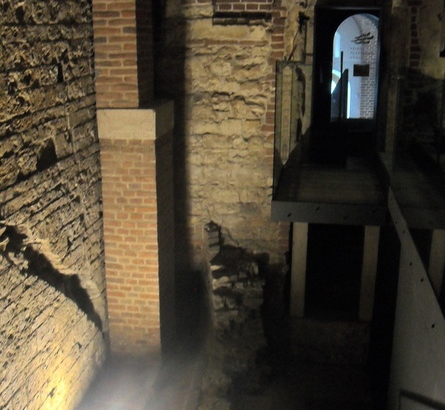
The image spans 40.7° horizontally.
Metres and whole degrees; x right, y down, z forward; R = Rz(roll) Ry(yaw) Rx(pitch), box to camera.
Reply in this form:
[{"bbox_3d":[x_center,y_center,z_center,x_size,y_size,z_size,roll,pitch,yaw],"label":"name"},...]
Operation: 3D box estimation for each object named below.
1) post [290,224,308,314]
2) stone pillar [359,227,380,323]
[{"bbox_3d":[0.771,0.617,6.011,0.148,1.038,0.150,3,16,9],"label":"post"},{"bbox_3d":[1.442,0.643,5.903,0.141,1.023,0.150,3,16,9],"label":"stone pillar"}]

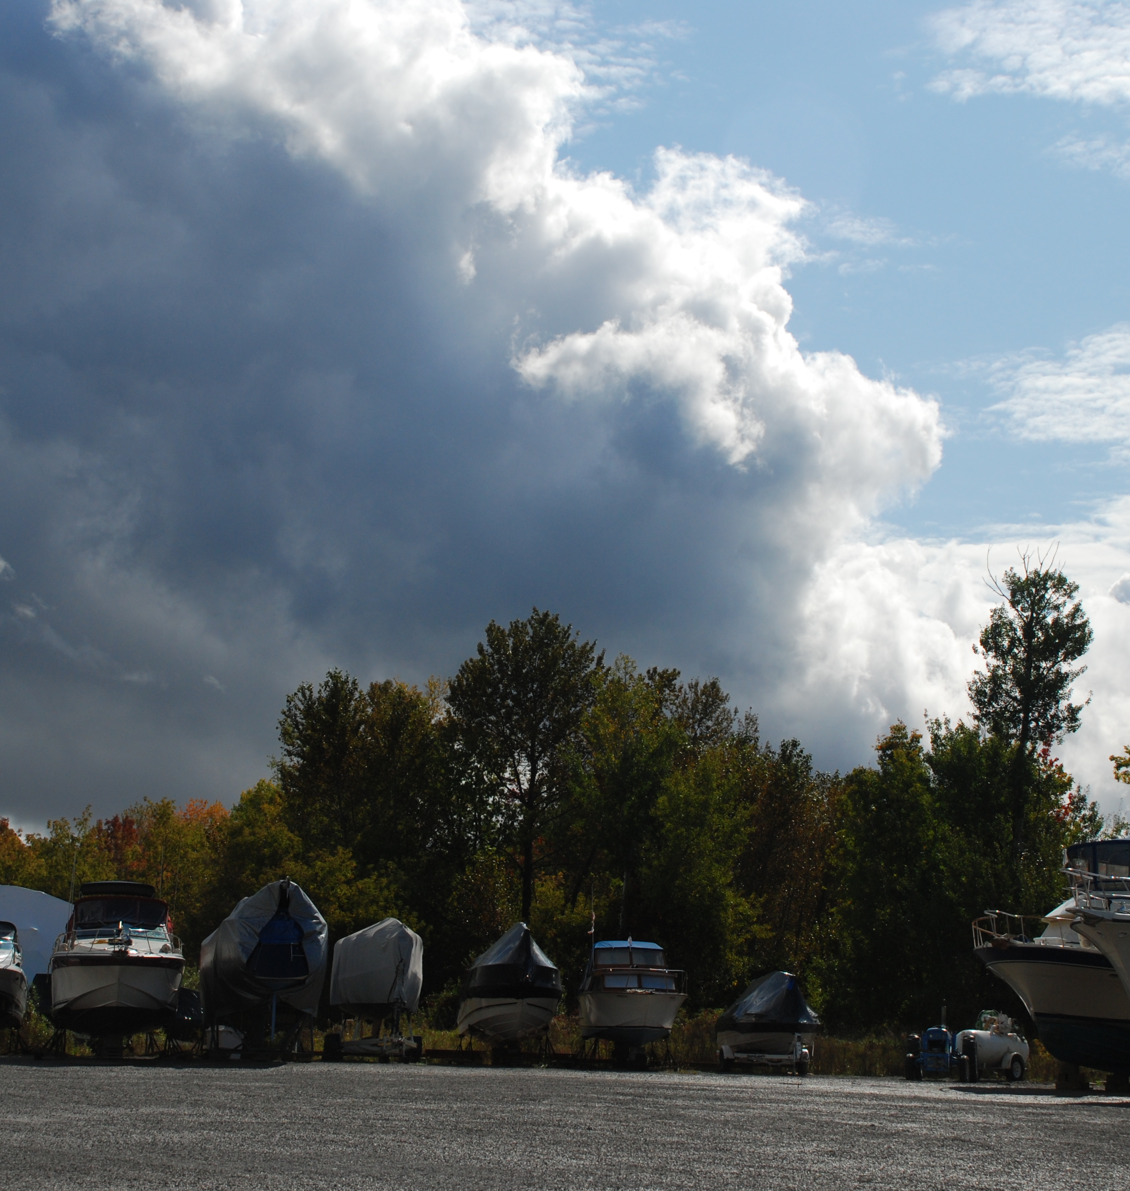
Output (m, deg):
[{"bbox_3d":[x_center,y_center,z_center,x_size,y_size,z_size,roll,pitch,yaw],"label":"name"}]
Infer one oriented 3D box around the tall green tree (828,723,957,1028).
[{"bbox_3d":[10.051,8.984,79.000,4.000,9.960,4.000,1,-9,0],"label":"tall green tree"}]

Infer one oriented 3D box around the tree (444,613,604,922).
[{"bbox_3d":[-1.309,7.646,85.000,5.200,14.250,5.000,1,-9,0],"label":"tree"}]

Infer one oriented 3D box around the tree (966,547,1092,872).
[{"bbox_3d":[15.448,6.900,86.000,4.300,16.340,4.200,1,-9,0],"label":"tree"}]

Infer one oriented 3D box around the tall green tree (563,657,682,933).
[{"bbox_3d":[1.838,8.196,82.000,4.000,12.310,4.000,1,-9,0],"label":"tall green tree"}]

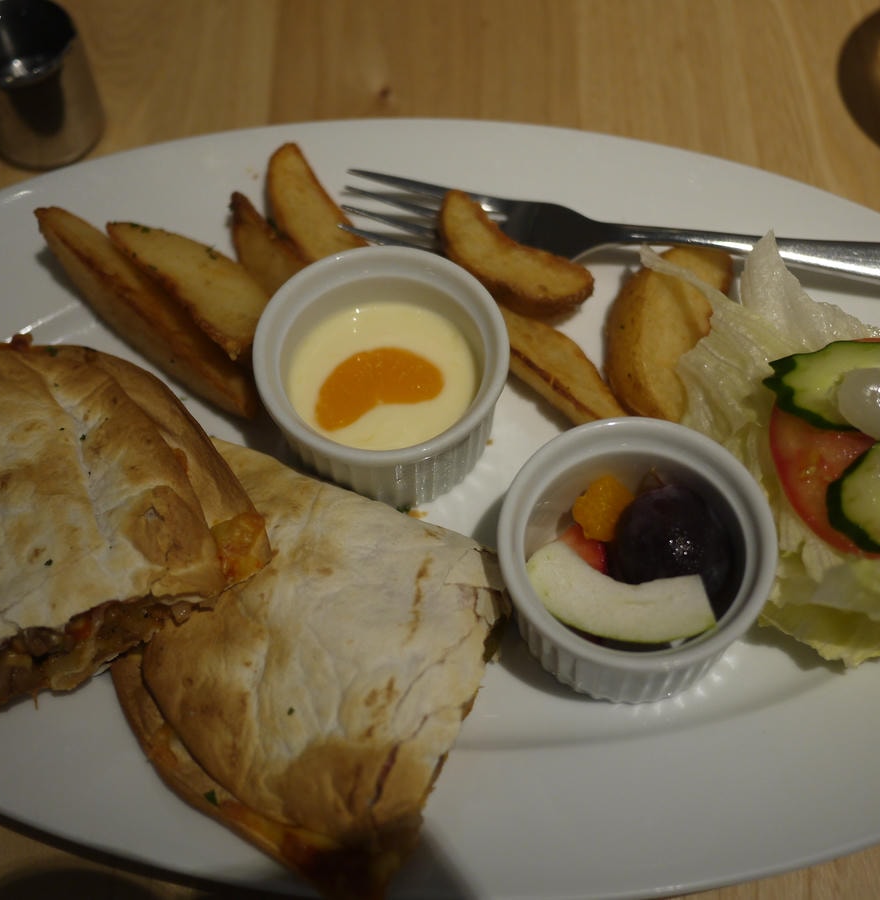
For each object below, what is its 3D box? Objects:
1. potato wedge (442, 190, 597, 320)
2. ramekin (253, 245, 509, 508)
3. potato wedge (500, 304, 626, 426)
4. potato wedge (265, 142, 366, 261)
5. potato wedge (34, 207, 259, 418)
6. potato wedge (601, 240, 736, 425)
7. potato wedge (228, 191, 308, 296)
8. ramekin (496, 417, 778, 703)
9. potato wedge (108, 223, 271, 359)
[{"bbox_3d":[0.022,-0.058,0.396,0.049,0.020,0.020,33,67,9],"label":"potato wedge"},{"bbox_3d":[-0.015,-0.018,0.381,0.068,0.036,0.068,-1,62,1],"label":"ramekin"},{"bbox_3d":[0.031,-0.026,0.394,0.018,0.018,0.057,-39,66,-18],"label":"potato wedge"},{"bbox_3d":[-0.032,-0.070,0.409,0.021,0.020,0.046,-32,79,-15],"label":"potato wedge"},{"bbox_3d":[-0.083,-0.039,0.396,0.090,0.022,0.023,40,70,14],"label":"potato wedge"},{"bbox_3d":[0.065,-0.032,0.391,0.030,0.025,0.056,13,63,9],"label":"potato wedge"},{"bbox_3d":[-0.046,-0.057,0.406,0.019,0.020,0.046,-38,78,-17],"label":"potato wedge"},{"bbox_3d":[0.048,0.030,0.353,0.068,0.036,0.068,-1,62,1],"label":"ramekin"},{"bbox_3d":[-0.070,-0.047,0.397,0.061,0.021,0.024,36,68,12],"label":"potato wedge"}]

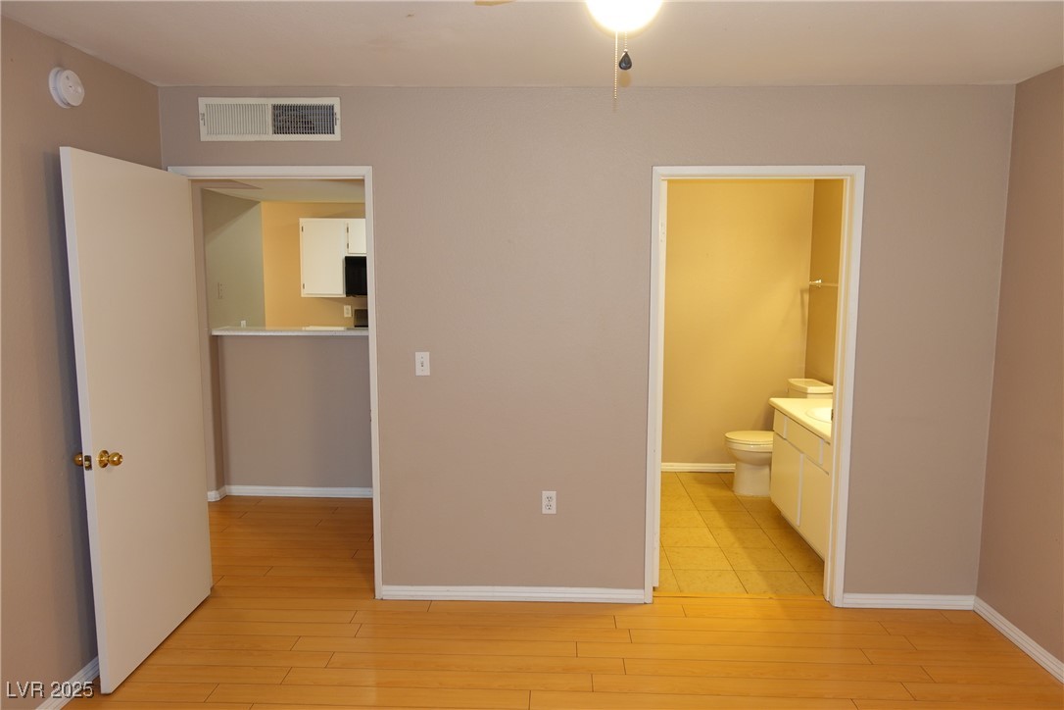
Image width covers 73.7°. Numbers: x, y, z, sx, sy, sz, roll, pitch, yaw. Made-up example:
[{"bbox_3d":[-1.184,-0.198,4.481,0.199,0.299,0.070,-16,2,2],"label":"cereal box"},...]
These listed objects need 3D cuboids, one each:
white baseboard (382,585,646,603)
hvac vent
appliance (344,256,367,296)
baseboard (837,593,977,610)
[{"bbox_3d":[-0.091,1.182,3.510,1.298,0.077,0.015,0,7,1],"label":"white baseboard"},{"bbox_3d":[-1.206,-1.084,3.272,0.655,0.196,0.020,0,7,1],"label":"hvac vent"},{"bbox_3d":[-1.446,-0.786,7.142,0.750,0.392,0.390,0,7,1],"label":"appliance"},{"bbox_3d":[1.835,1.194,3.461,0.642,0.075,0.015,0,7,1],"label":"baseboard"}]

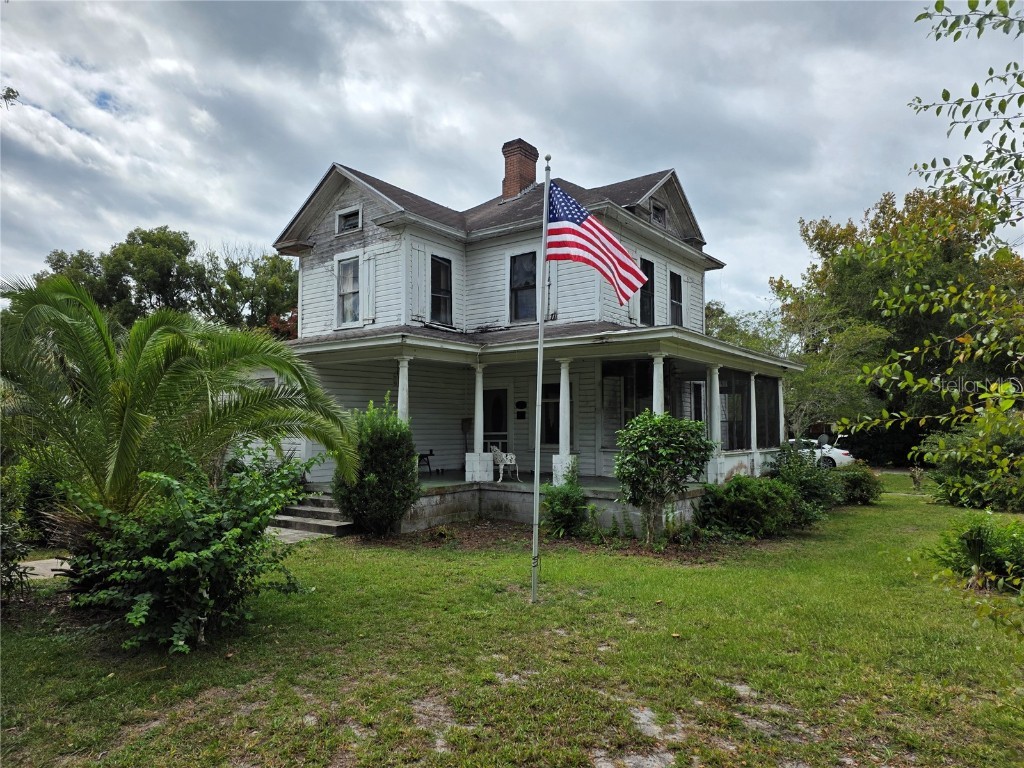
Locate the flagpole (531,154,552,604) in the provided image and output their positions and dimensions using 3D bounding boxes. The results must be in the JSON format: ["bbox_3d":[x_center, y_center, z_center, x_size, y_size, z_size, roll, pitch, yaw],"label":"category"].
[{"bbox_3d":[0.303,-0.096,7.074,0.070,4.683,0.070,2,-4,0],"label":"flagpole"}]

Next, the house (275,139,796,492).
[{"bbox_3d":[0.415,-2.222,17.740,12.150,10.350,12.600,-2,-5,37],"label":"house"}]

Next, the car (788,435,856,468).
[{"bbox_3d":[13.774,3.361,32.512,4.800,1.460,1.840,-2,-5,37],"label":"car"}]

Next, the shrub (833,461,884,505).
[{"bbox_3d":[8.752,2.439,17.119,1.380,1.024,1.350,-2,-4,27],"label":"shrub"}]

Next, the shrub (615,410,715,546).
[{"bbox_3d":[2.304,1.406,10.255,1.468,2.013,1.400,0,-4,13],"label":"shrub"}]

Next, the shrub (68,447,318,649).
[{"bbox_3d":[-2.935,1.368,6.139,2.102,1.602,1.750,2,-4,-25],"label":"shrub"}]

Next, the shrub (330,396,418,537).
[{"bbox_3d":[-2.291,1.406,11.360,1.398,2.262,1.350,1,-4,-11],"label":"shrub"}]

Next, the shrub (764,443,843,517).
[{"bbox_3d":[6.185,2.025,14.434,1.705,1.477,1.600,-1,-4,23],"label":"shrub"}]

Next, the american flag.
[{"bbox_3d":[0.882,-1.475,7.143,1.060,1.343,0.400,0,-4,0],"label":"american flag"}]

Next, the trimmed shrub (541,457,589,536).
[{"bbox_3d":[0.869,1.869,11.280,0.801,1.262,0.800,0,-4,4],"label":"trimmed shrub"}]

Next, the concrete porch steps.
[{"bbox_3d":[-3.440,2.272,12.375,2.100,0.630,1.100,-2,-5,37],"label":"concrete porch steps"}]

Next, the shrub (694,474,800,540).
[{"bbox_3d":[4.094,2.055,11.720,1.779,0.986,1.500,-1,-4,19],"label":"shrub"}]

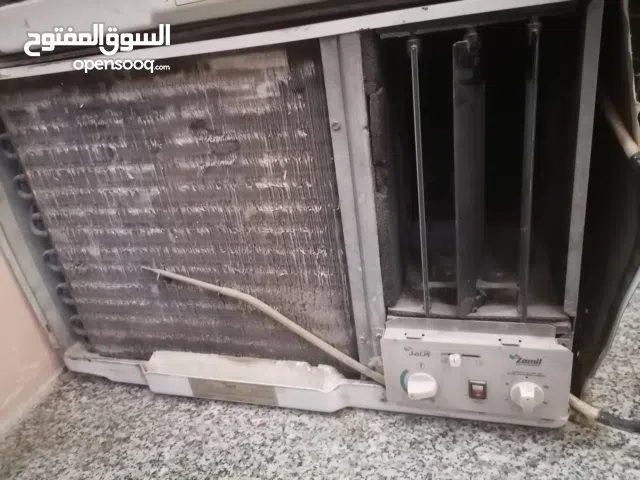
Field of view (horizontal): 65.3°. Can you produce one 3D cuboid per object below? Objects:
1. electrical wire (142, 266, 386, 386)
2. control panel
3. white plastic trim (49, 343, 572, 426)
[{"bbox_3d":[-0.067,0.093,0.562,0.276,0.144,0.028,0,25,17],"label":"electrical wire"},{"bbox_3d":[0.155,0.135,0.506,0.180,0.094,0.046,0,25,17],"label":"control panel"},{"bbox_3d":[-0.058,0.166,0.592,0.635,0.042,0.048,0,25,17],"label":"white plastic trim"}]

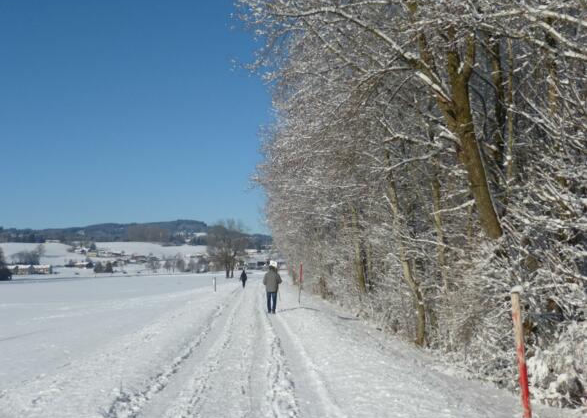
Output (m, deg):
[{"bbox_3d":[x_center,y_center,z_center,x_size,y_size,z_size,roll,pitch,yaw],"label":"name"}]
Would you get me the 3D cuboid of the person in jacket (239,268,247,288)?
[{"bbox_3d":[-4.468,6.186,83.000,0.600,1.700,0.400,0,-3,-3],"label":"person in jacket"}]

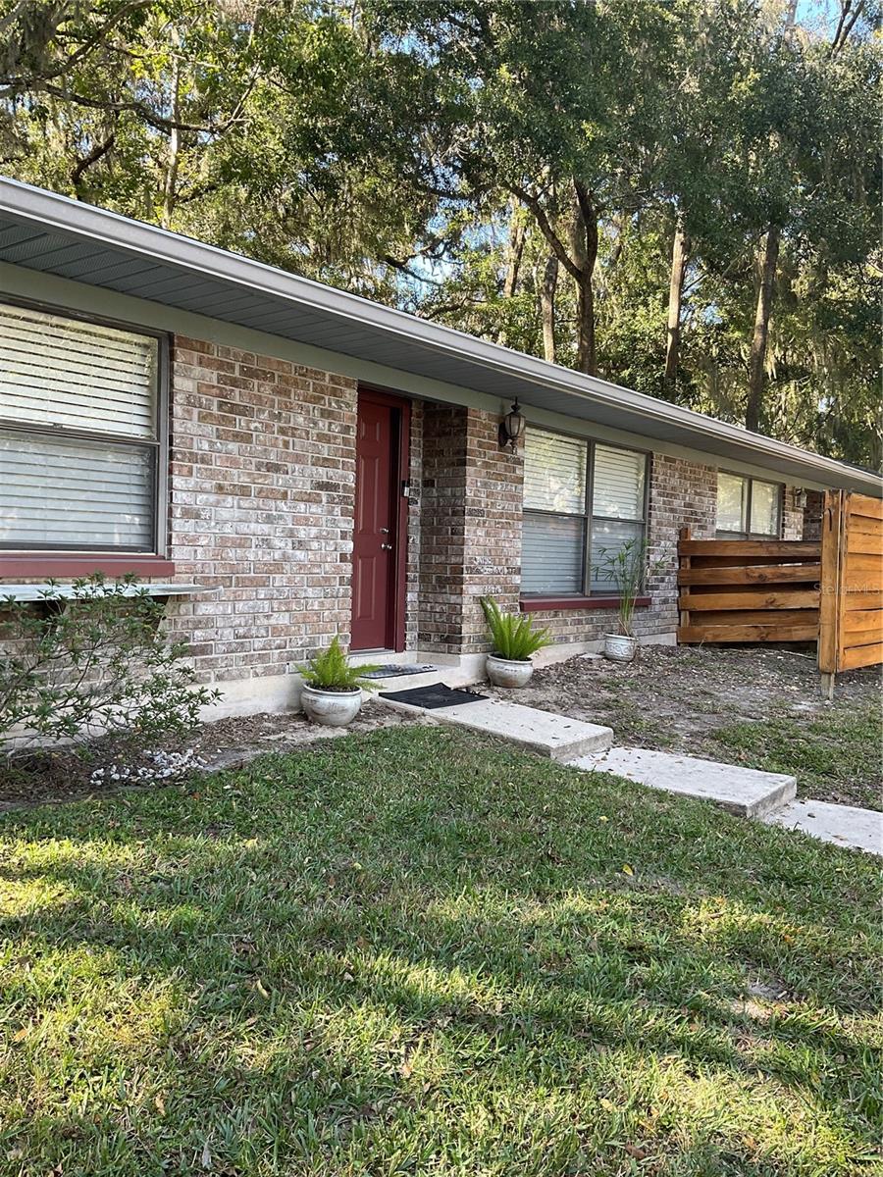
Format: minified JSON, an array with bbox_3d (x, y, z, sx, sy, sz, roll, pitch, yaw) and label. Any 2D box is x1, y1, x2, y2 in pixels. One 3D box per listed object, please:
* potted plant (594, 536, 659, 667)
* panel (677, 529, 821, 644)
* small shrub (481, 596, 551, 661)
[{"bbox_3d":[1.801,0.120,9.656,0.600,1.190,0.620,1,2,0],"label":"potted plant"},{"bbox_3d":[3.568,0.033,11.213,1.720,1.320,0.120,2,2,29],"label":"panel"},{"bbox_3d":[0.634,0.344,8.329,0.520,0.515,0.560,1,2,0],"label":"small shrub"}]

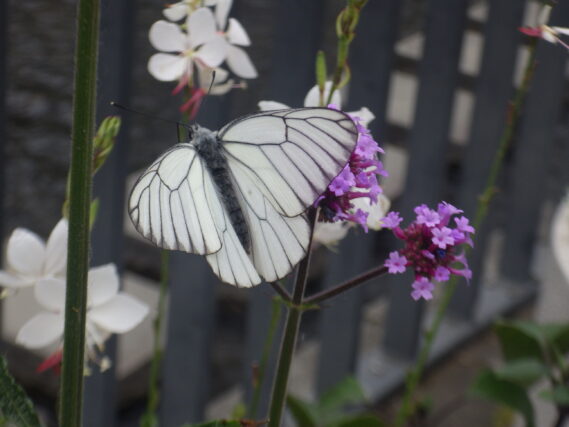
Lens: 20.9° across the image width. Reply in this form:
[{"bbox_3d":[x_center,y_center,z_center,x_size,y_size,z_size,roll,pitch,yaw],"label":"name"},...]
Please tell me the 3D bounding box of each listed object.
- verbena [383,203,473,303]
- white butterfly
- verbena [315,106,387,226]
[{"bbox_3d":[0.034,0.009,0.368,0.022,0.023,0.022,19,21,0],"label":"verbena"},{"bbox_3d":[-0.009,-0.004,0.354,0.056,0.043,0.021,-19,-16,-19],"label":"white butterfly"},{"bbox_3d":[0.014,-0.011,0.370,0.022,0.029,0.022,11,22,0],"label":"verbena"}]

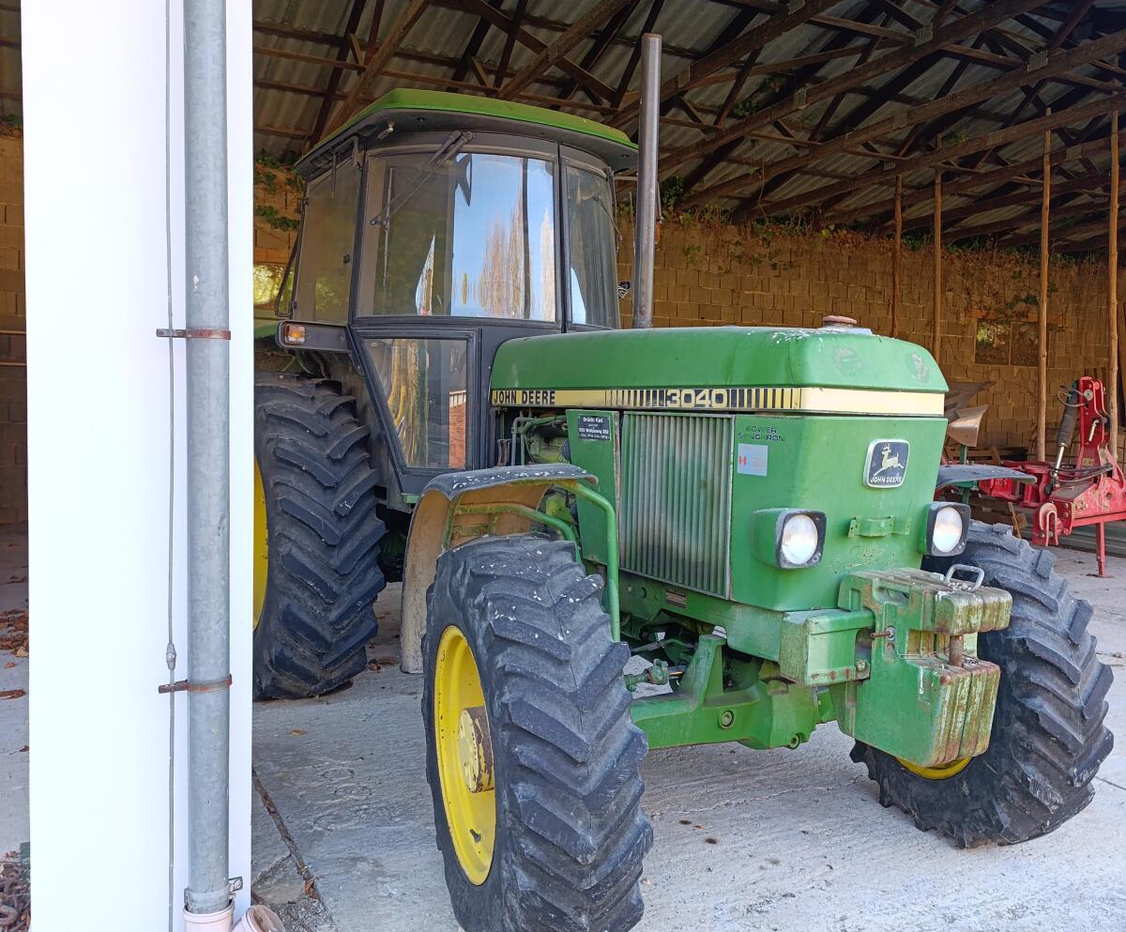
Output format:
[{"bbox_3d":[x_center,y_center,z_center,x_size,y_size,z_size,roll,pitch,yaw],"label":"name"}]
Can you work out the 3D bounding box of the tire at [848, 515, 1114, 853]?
[{"bbox_3d":[1.396,0.742,3.537,0.325,1.120,1.131,3,2,-20],"label":"tire"}]

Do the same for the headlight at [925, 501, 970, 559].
[{"bbox_3d":[1.087,0.181,2.889,0.170,0.153,0.086,0,3,-30],"label":"headlight"}]

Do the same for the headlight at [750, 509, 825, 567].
[{"bbox_3d":[0.595,0.183,2.615,0.170,0.151,0.094,0,3,-30],"label":"headlight"}]

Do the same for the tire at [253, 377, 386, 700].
[{"bbox_3d":[-1.360,0.341,5.012,0.460,1.619,1.627,0,3,-30],"label":"tire"}]

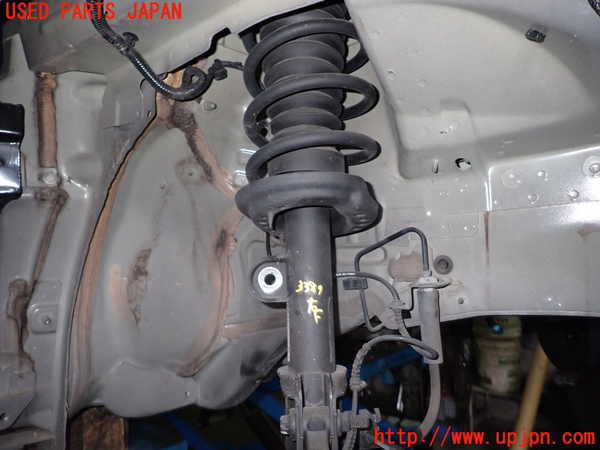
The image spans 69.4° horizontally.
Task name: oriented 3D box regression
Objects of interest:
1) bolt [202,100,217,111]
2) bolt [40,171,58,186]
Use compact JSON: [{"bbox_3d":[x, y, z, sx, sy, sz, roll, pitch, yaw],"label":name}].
[{"bbox_3d":[-0.129,-0.171,0.620,0.015,0.015,0.014,6,3,-31],"label":"bolt"},{"bbox_3d":[-0.289,-0.054,0.500,0.019,0.019,0.012,2,5,-12],"label":"bolt"}]

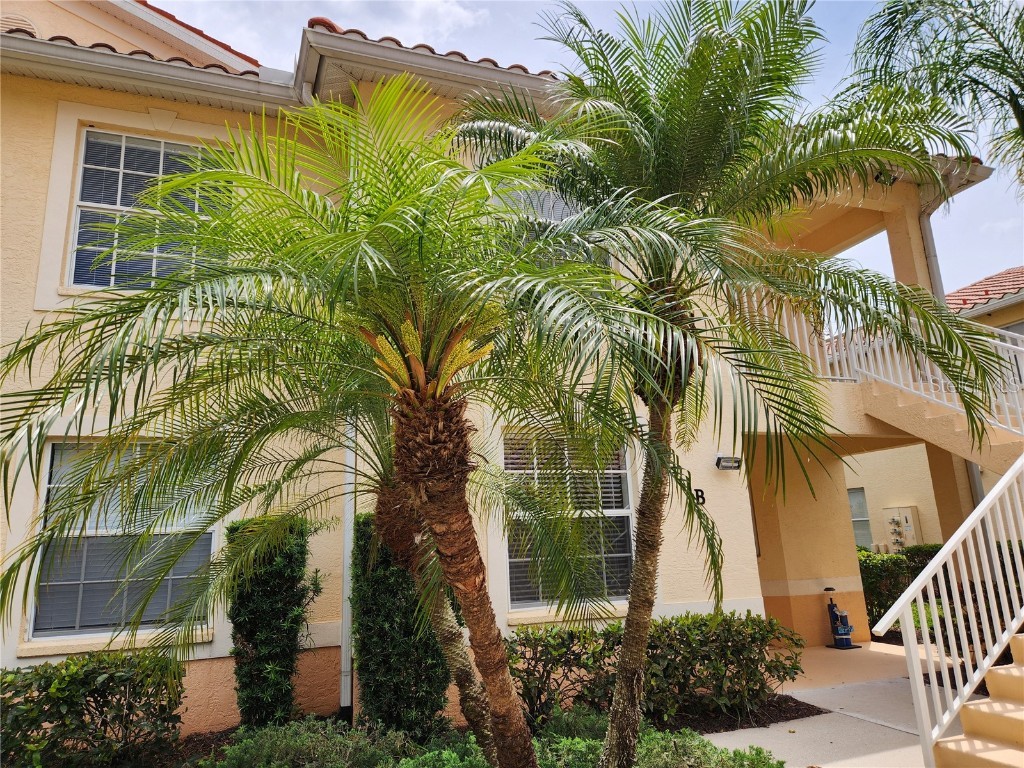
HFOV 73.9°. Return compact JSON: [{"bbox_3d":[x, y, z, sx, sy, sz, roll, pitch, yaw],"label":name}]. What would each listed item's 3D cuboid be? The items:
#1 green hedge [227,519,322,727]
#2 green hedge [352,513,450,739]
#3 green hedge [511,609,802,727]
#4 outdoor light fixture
[{"bbox_3d":[-1.986,1.986,5.621,0.620,1.660,0.440,2,-13,-20],"label":"green hedge"},{"bbox_3d":[-0.849,1.857,5.236,0.700,1.670,0.480,2,-13,-20],"label":"green hedge"},{"bbox_3d":[1.267,2.332,5.665,2.600,0.770,0.660,2,-13,-20],"label":"green hedge"},{"bbox_3d":[2.166,0.796,6.862,0.250,0.150,0.170,2,-13,-20],"label":"outdoor light fixture"}]

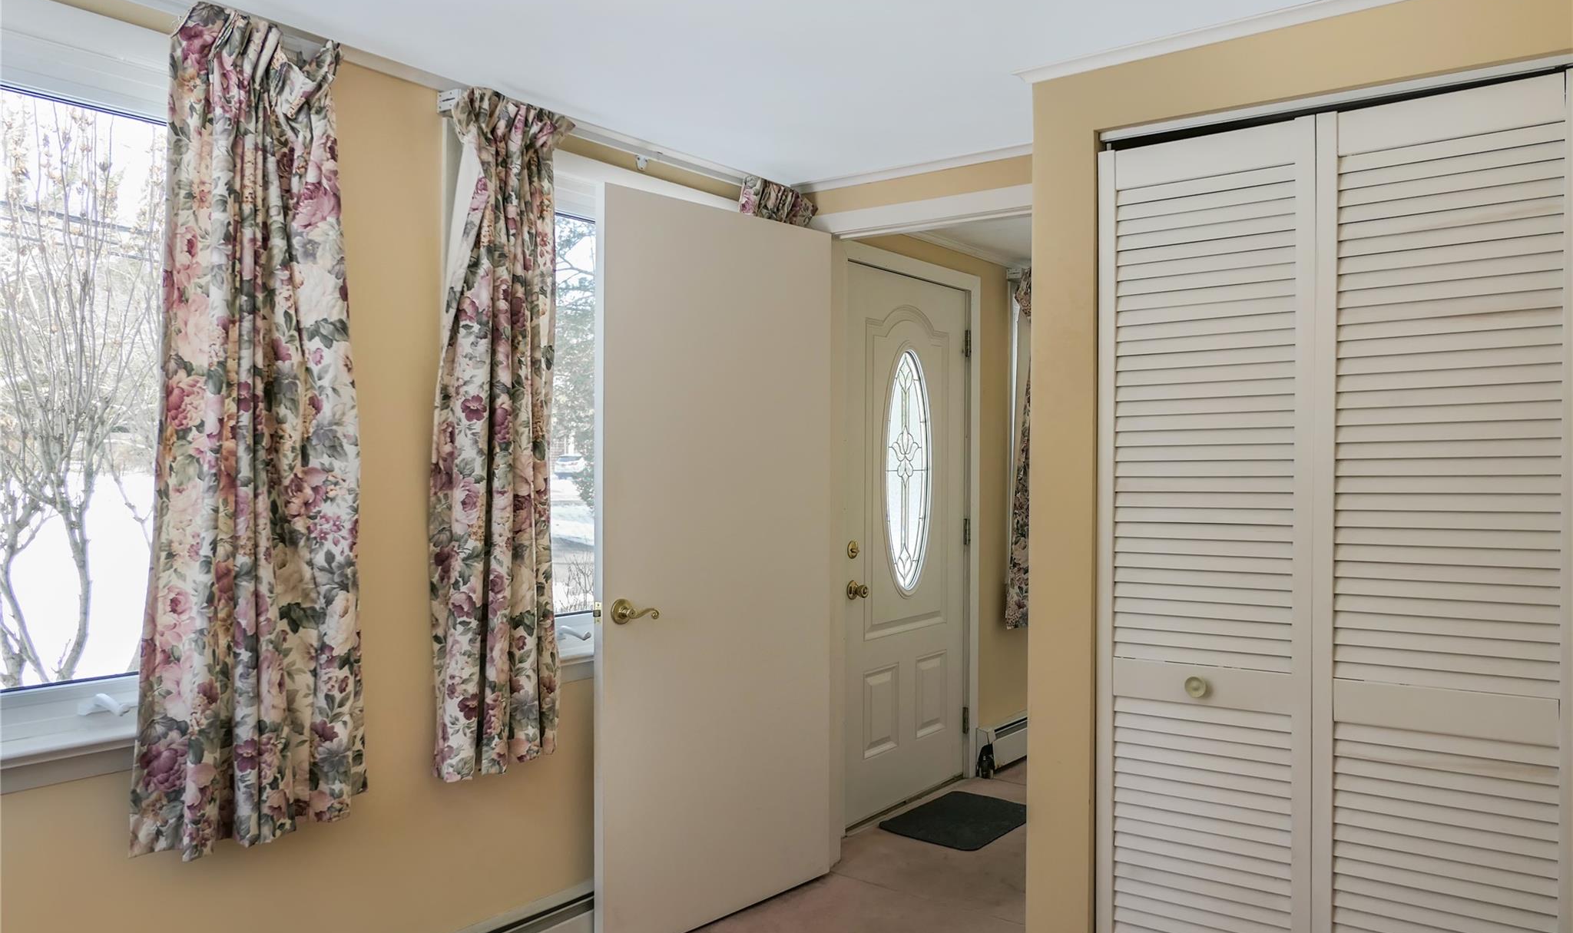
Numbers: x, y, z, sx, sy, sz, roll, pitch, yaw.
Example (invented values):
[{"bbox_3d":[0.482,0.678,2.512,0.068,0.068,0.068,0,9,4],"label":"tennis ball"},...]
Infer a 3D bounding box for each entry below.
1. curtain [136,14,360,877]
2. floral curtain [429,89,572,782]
[{"bbox_3d":[-1.024,-0.068,2.049,0.148,1.571,0.424,0,0,38],"label":"curtain"},{"bbox_3d":[-0.673,-0.077,2.513,0.138,1.588,0.365,0,0,38],"label":"floral curtain"}]

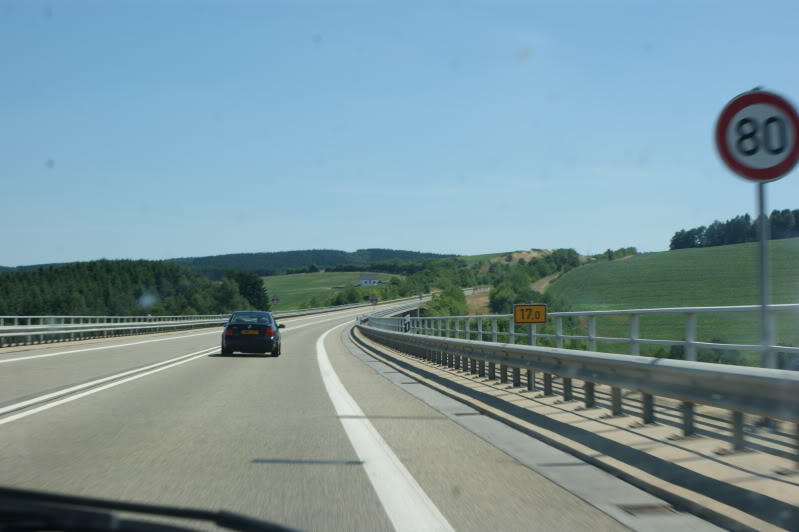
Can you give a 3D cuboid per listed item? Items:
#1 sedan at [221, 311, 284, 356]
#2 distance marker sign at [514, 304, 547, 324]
[{"bbox_3d":[-4.630,2.137,46.800,1.770,1.430,4.380,0,-2,-3],"label":"sedan"},{"bbox_3d":[2.162,0.798,24.600,0.540,0.325,0.035,-1,-2,-2],"label":"distance marker sign"}]

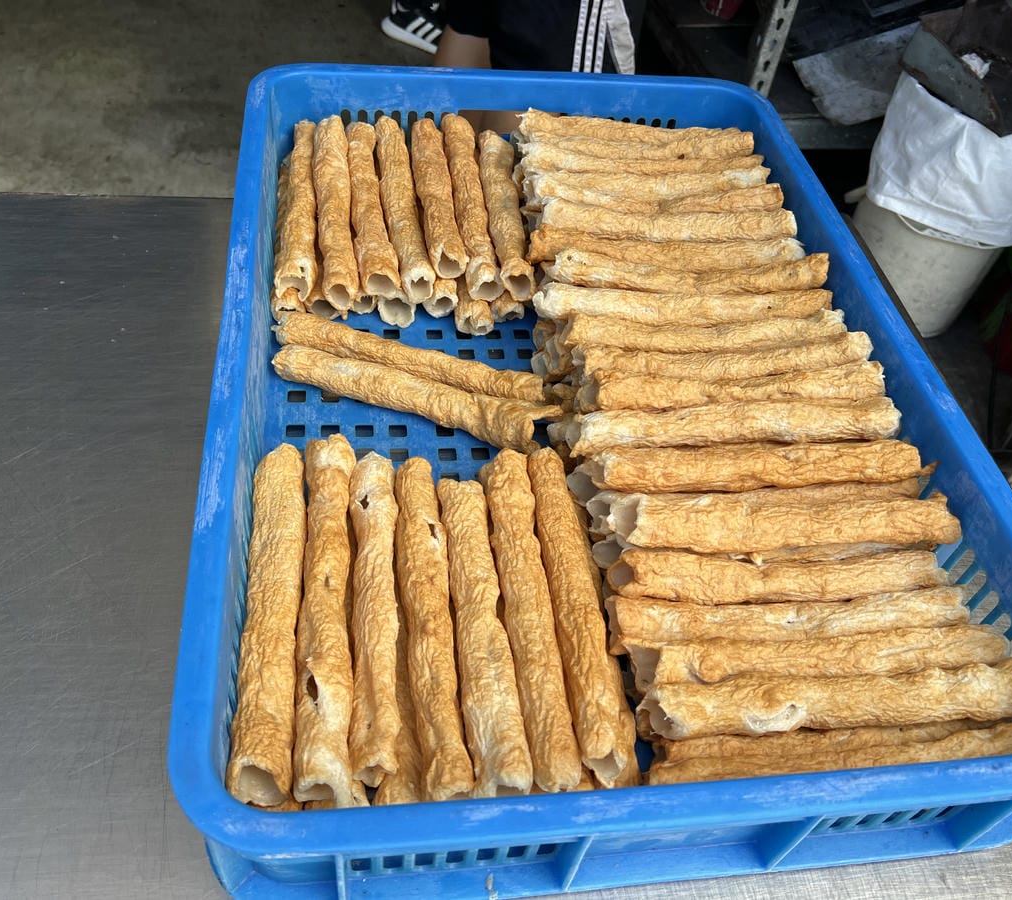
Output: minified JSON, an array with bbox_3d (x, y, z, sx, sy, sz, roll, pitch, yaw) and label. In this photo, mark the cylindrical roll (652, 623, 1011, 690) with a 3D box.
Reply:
[{"bbox_3d":[0.174,0.110,0.484,0.195,0.026,0.026,-2,50,-10],"label":"cylindrical roll"}]

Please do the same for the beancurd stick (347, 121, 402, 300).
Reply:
[{"bbox_3d":[-0.106,-0.196,0.710,0.027,0.027,0.206,-4,50,-11],"label":"beancurd stick"}]

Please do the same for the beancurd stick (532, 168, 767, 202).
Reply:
[{"bbox_3d":[0.120,-0.223,0.755,0.210,0.026,0.026,-6,51,-13],"label":"beancurd stick"}]

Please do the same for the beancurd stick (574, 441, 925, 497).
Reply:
[{"bbox_3d":[0.152,0.011,0.561,0.219,0.027,0.027,-1,50,-9],"label":"beancurd stick"}]

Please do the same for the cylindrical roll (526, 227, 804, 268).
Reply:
[{"bbox_3d":[0.122,-0.152,0.679,0.209,0.026,0.026,-1,50,-9],"label":"cylindrical roll"}]

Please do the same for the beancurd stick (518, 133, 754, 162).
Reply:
[{"bbox_3d":[0.112,-0.257,0.762,0.206,0.024,0.024,-6,50,-12],"label":"beancurd stick"}]

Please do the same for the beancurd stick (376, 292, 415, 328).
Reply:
[{"bbox_3d":[-0.105,-0.184,0.764,0.029,0.028,0.209,-5,50,-11],"label":"beancurd stick"}]

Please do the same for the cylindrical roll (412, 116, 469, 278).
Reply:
[{"bbox_3d":[-0.055,-0.213,0.745,0.026,0.026,0.185,-2,51,-11],"label":"cylindrical roll"}]

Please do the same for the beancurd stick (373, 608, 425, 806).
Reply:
[{"bbox_3d":[-0.065,0.095,0.526,0.027,0.027,0.201,-1,50,-9],"label":"beancurd stick"}]

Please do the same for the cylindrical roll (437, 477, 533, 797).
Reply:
[{"bbox_3d":[-0.015,0.095,0.503,0.027,0.027,0.187,-3,50,-10],"label":"cylindrical roll"}]

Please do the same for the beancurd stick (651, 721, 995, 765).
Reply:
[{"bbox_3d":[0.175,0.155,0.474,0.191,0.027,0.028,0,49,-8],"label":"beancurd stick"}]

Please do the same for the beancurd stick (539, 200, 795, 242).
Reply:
[{"bbox_3d":[0.132,-0.183,0.720,0.204,0.027,0.027,-2,48,-10],"label":"beancurd stick"}]

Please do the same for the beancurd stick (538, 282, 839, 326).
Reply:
[{"bbox_3d":[0.131,-0.107,0.662,0.222,0.026,0.027,-2,49,-9],"label":"beancurd stick"}]

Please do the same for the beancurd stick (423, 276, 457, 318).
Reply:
[{"bbox_3d":[-0.067,-0.197,0.777,0.027,0.026,0.210,-2,48,-11],"label":"beancurd stick"}]

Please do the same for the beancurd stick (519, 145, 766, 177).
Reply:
[{"bbox_3d":[0.118,-0.249,0.778,0.213,0.026,0.026,0,50,-8],"label":"beancurd stick"}]

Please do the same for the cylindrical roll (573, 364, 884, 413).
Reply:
[{"bbox_3d":[0.153,-0.042,0.605,0.209,0.027,0.027,-3,50,-10],"label":"cylindrical roll"}]

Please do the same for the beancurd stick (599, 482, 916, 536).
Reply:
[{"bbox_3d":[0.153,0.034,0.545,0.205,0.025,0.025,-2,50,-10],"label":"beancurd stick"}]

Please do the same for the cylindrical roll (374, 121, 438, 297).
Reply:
[{"bbox_3d":[-0.083,-0.199,0.716,0.026,0.026,0.216,-4,50,-11],"label":"cylindrical roll"}]

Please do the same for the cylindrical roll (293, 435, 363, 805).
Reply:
[{"bbox_3d":[-0.093,0.079,0.480,0.027,0.027,0.208,-1,48,-9],"label":"cylindrical roll"}]

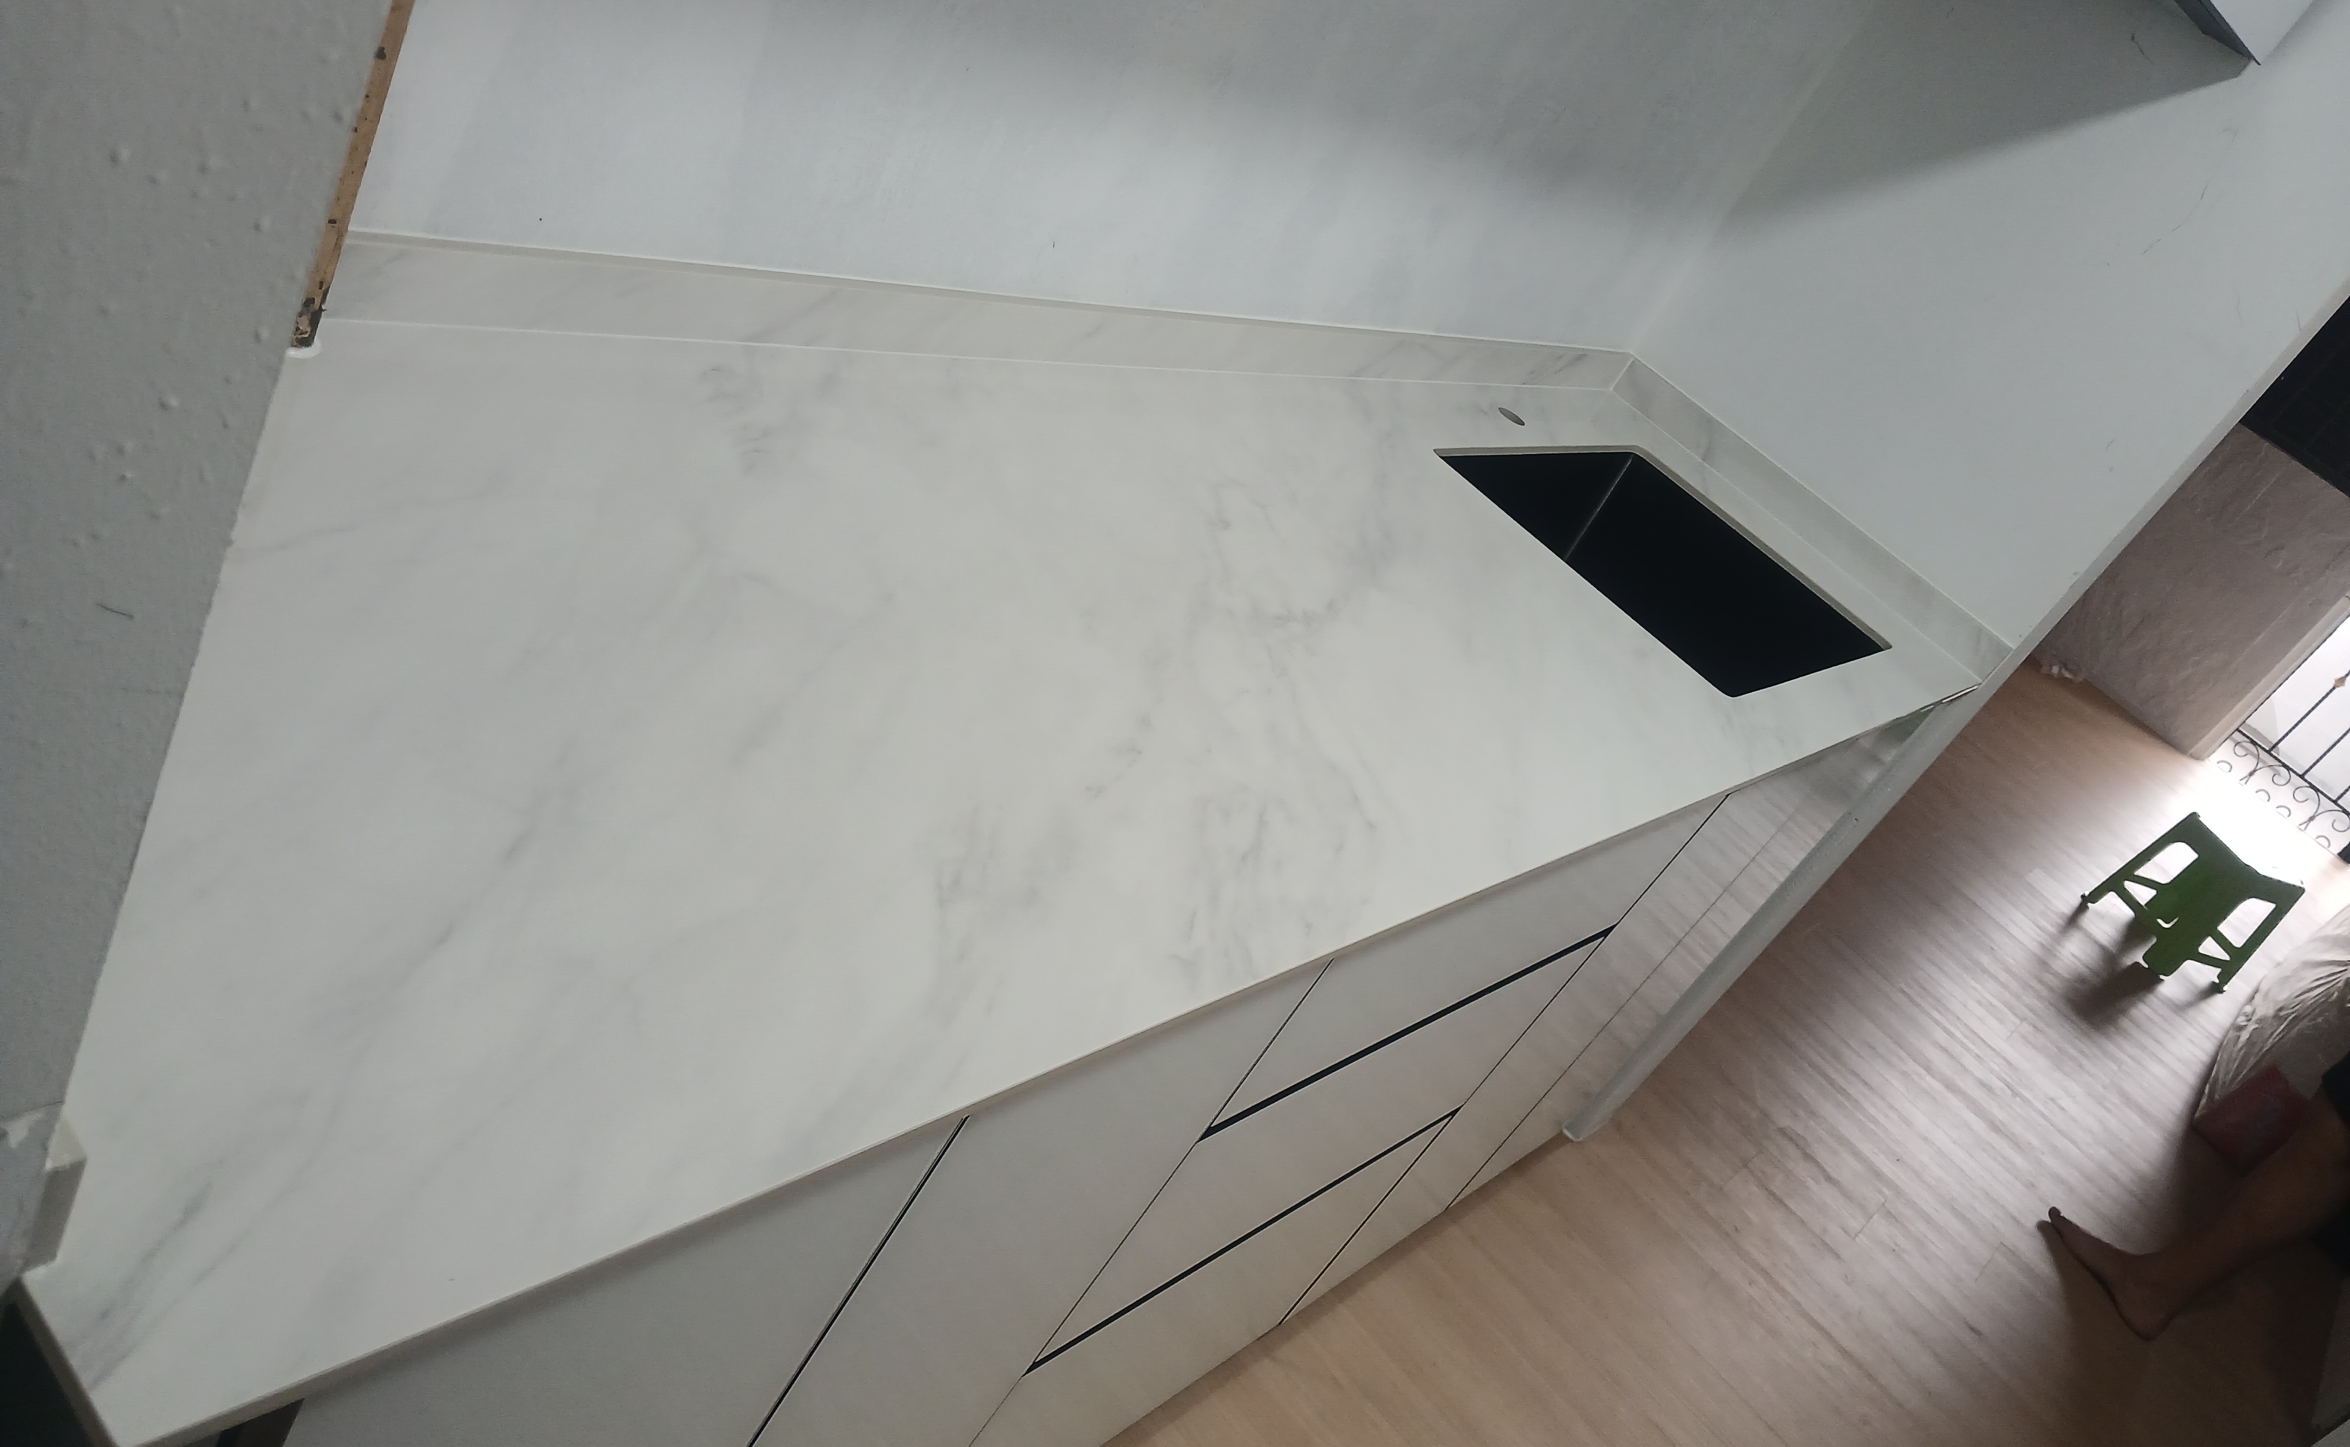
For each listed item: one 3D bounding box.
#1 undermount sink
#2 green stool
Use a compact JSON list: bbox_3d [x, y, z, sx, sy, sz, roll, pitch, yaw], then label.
[{"bbox_3d":[0.489,-0.093,2.027,0.410,0.210,0.550,45,31,23],"label":"undermount sink"},{"bbox_3d":[2.482,0.423,4.435,0.298,0.320,0.274,14,34,-31],"label":"green stool"}]

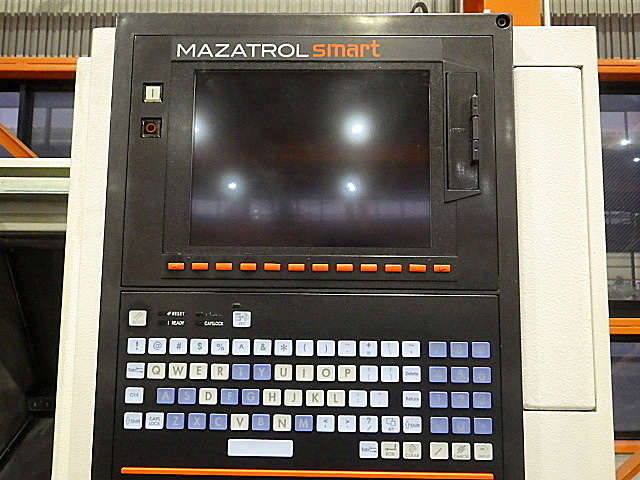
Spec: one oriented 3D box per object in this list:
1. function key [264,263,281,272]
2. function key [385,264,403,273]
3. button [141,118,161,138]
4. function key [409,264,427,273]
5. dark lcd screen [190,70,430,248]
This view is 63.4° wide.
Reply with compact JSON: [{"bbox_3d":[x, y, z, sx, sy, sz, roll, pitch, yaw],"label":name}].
[{"bbox_3d":[-0.042,0.024,0.456,0.015,0.007,0.005,1,-6,1],"label":"function key"},{"bbox_3d":[0.065,0.025,0.454,0.015,0.007,0.005,1,-6,1],"label":"function key"},{"bbox_3d":[-0.153,-0.101,0.470,0.018,0.018,0.010,1,-6,1],"label":"button"},{"bbox_3d":[0.086,0.025,0.454,0.015,0.007,0.005,1,-6,1],"label":"function key"},{"bbox_3d":[-0.008,-0.073,0.470,0.214,0.162,0.010,1,-6,1],"label":"dark lcd screen"}]

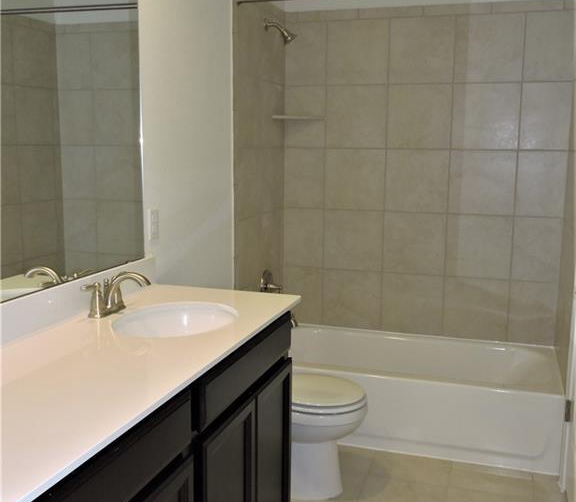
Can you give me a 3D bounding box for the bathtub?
[{"bbox_3d":[0.564,0.686,3.364,1.486,0.347,0.752,3,9,18],"label":"bathtub"}]

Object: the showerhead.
[{"bbox_3d":[-0.034,-1.101,3.349,0.166,0.130,0.070,3,9,18],"label":"showerhead"}]

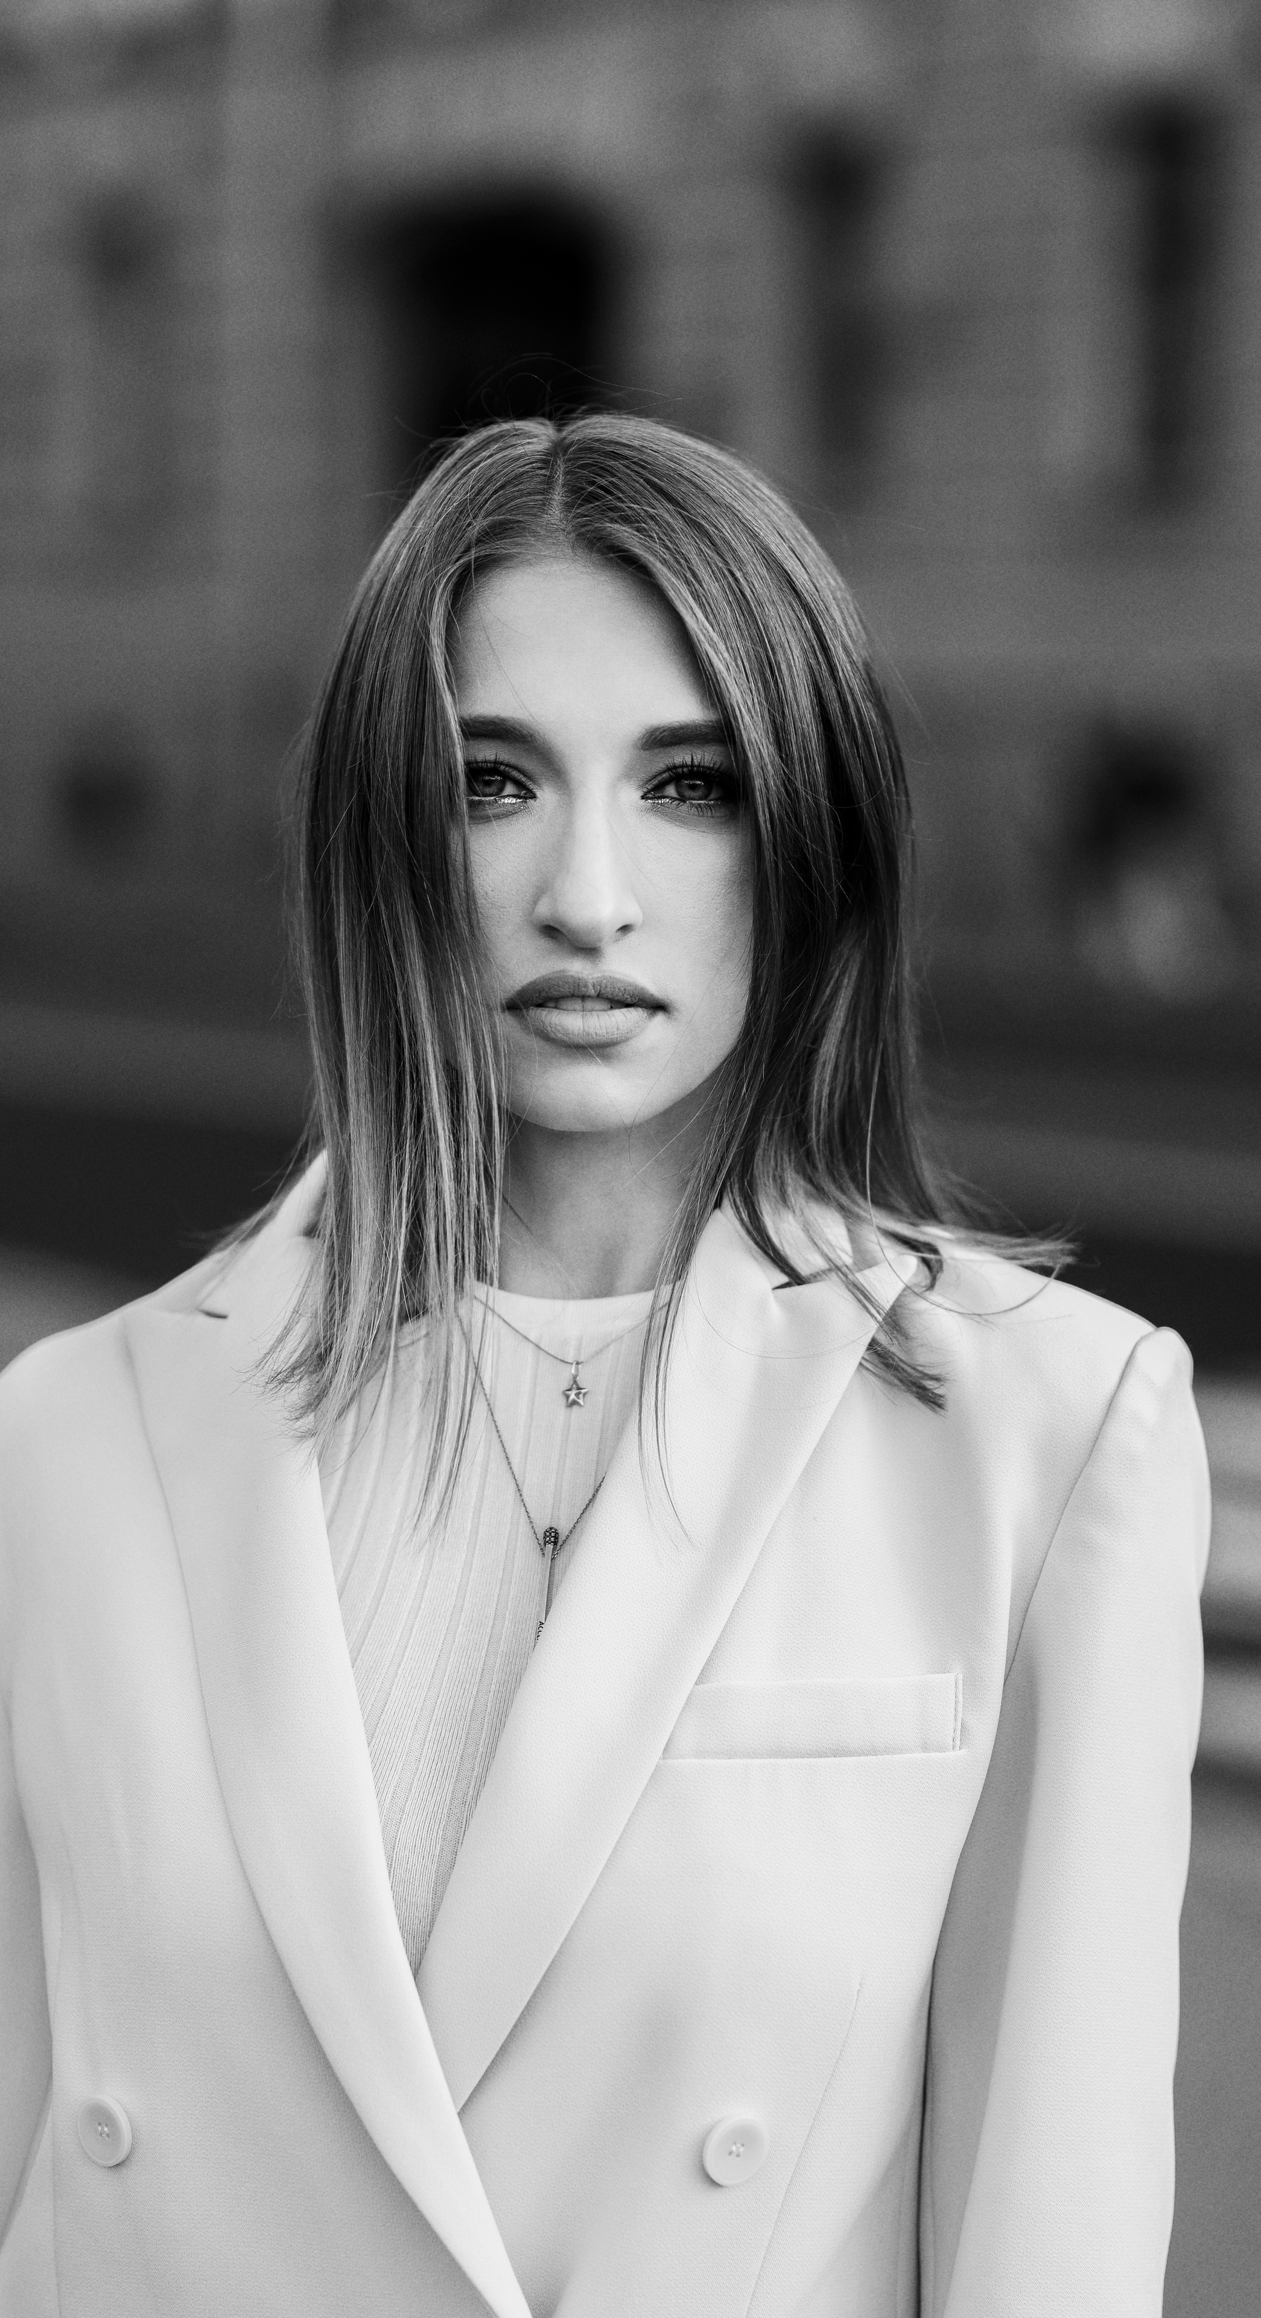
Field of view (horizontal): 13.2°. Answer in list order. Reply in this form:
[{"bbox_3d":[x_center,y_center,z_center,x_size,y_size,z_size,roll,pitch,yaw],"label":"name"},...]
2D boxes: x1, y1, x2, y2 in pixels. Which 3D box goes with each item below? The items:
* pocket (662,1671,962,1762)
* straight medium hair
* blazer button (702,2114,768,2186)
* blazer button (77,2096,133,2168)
[{"bbox_3d":[0.054,0.172,1.685,0.098,0.027,0.010,1,-3,-16],"label":"pocket"},{"bbox_3d":[0.007,-0.068,1.755,0.238,0.340,0.205,0,4,3],"label":"straight medium hair"},{"bbox_3d":[0.032,0.308,1.700,0.023,0.023,0.005,-3,12,-30],"label":"blazer button"},{"bbox_3d":[-0.165,0.306,1.720,0.023,0.023,0.005,4,8,41],"label":"blazer button"}]

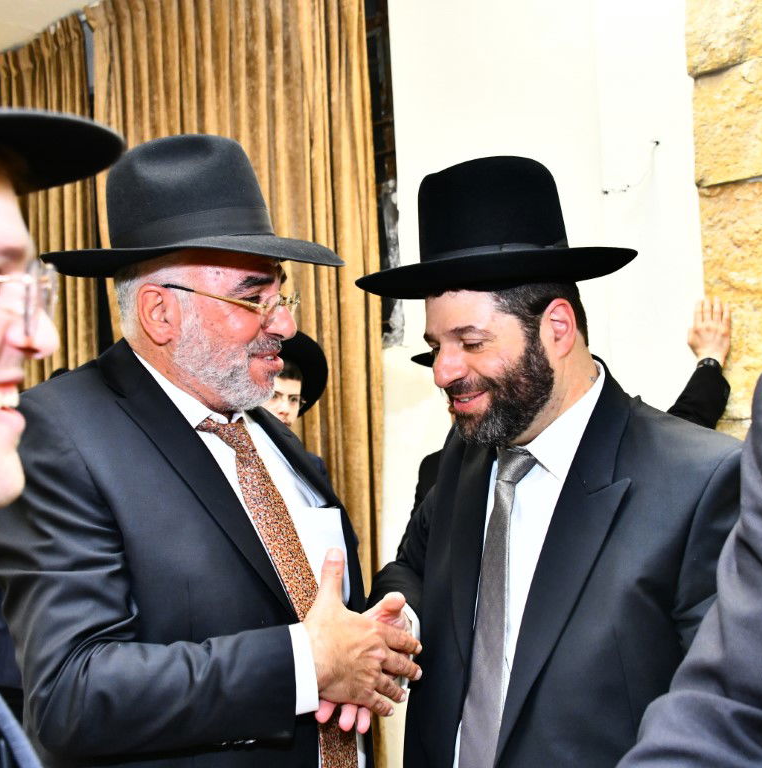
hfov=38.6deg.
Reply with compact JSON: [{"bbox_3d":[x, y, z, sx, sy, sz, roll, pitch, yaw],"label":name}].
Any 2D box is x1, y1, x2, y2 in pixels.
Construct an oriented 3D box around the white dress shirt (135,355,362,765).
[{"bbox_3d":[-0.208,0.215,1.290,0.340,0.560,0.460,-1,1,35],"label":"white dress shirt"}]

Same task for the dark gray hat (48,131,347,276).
[{"bbox_3d":[-0.221,-0.208,1.280,0.350,0.150,0.310,0,2,15],"label":"dark gray hat"}]

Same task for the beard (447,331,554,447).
[{"bbox_3d":[0.135,0.008,1.280,0.110,0.135,0.145,-20,10,-30],"label":"beard"}]

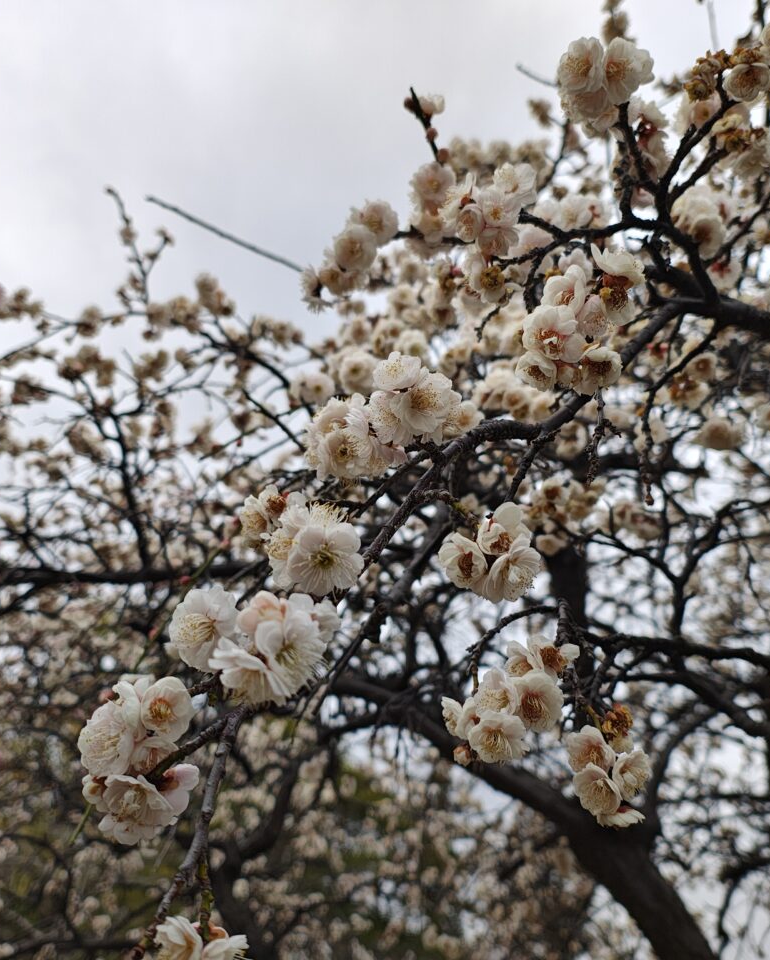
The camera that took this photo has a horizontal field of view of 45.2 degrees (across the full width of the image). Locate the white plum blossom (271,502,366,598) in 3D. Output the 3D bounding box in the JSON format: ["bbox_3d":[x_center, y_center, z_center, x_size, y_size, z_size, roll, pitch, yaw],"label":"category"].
[{"bbox_3d":[-0.024,0.024,0.320,0.029,0.029,0.018,1,6,-2],"label":"white plum blossom"}]

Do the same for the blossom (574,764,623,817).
[{"bbox_3d":[0.101,0.146,0.435,0.024,0.025,0.015,-11,14,25],"label":"blossom"}]

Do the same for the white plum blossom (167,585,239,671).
[{"bbox_3d":[-0.060,0.049,0.305,0.025,0.026,0.016,-16,-2,34],"label":"white plum blossom"}]

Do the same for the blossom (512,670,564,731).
[{"bbox_3d":[0.068,0.098,0.410,0.025,0.027,0.014,2,24,-7],"label":"blossom"}]

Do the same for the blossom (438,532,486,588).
[{"bbox_3d":[0.035,0.037,0.420,0.023,0.026,0.014,-1,24,4],"label":"blossom"}]

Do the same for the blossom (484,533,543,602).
[{"bbox_3d":[0.052,0.035,0.375,0.025,0.025,0.017,19,13,-39],"label":"blossom"}]

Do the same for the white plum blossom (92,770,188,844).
[{"bbox_3d":[-0.083,0.112,0.315,0.028,0.017,0.025,-7,-65,16],"label":"white plum blossom"}]

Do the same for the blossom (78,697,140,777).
[{"bbox_3d":[-0.094,0.087,0.315,0.025,0.026,0.016,-15,-6,33],"label":"blossom"}]

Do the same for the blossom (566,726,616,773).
[{"bbox_3d":[0.100,0.132,0.450,0.024,0.024,0.014,-3,23,9],"label":"blossom"}]

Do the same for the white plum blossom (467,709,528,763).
[{"bbox_3d":[0.050,0.113,0.410,0.025,0.025,0.015,2,17,-6],"label":"white plum blossom"}]

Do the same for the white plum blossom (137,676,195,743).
[{"bbox_3d":[-0.095,0.099,0.400,0.026,0.027,0.014,3,2,-9],"label":"white plum blossom"}]

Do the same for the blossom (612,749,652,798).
[{"bbox_3d":[0.123,0.146,0.460,0.022,0.024,0.014,12,14,-35],"label":"blossom"}]

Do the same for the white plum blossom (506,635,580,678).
[{"bbox_3d":[0.073,0.083,0.430,0.032,0.023,0.015,3,20,-10],"label":"white plum blossom"}]

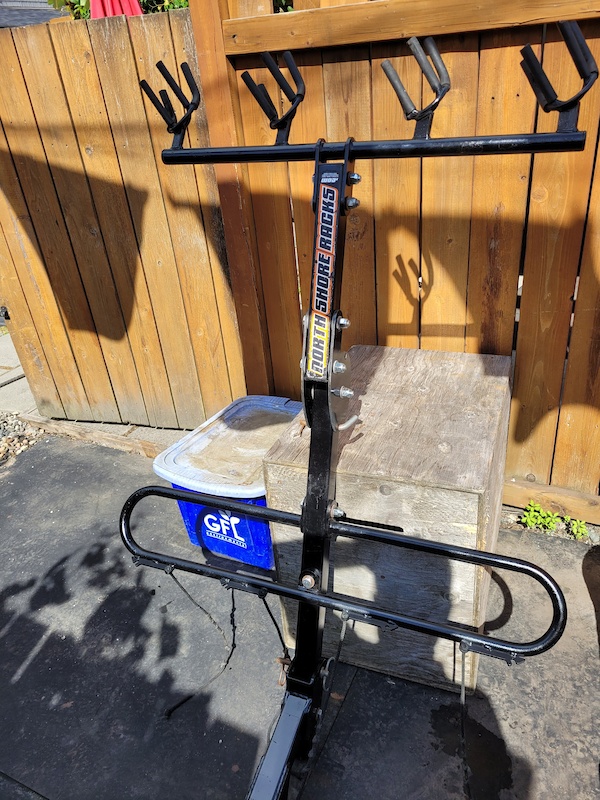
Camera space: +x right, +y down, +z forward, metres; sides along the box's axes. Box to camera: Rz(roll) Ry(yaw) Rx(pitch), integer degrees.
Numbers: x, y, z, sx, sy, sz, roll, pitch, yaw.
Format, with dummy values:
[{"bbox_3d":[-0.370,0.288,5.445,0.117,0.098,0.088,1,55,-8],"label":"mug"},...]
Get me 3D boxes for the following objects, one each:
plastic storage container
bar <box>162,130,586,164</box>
[{"bbox_3d":[-0.162,0.304,2.215,0.466,0.378,0.629,10,31,27],"label":"plastic storage container"},{"bbox_3d":[0.104,-0.541,1.302,0.936,0.036,0.036,7,30,20],"label":"bar"}]

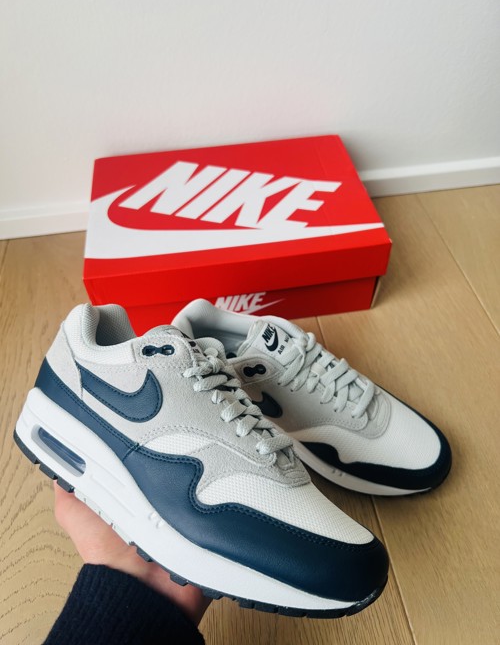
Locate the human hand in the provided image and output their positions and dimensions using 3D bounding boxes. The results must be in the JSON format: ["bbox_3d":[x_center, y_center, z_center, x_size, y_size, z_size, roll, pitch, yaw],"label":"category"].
[{"bbox_3d":[-0.057,0.157,0.362,0.100,0.160,0.065,18,90,14],"label":"human hand"}]

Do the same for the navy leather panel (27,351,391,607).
[{"bbox_3d":[-0.048,0.091,0.335,0.287,0.076,0.057,16,84,26],"label":"navy leather panel"}]

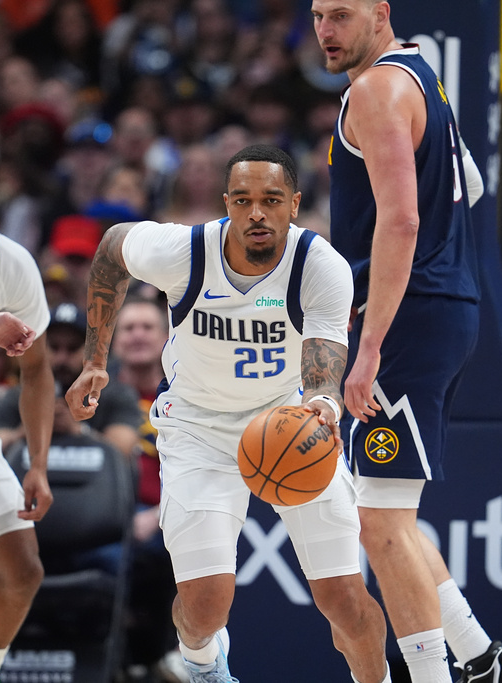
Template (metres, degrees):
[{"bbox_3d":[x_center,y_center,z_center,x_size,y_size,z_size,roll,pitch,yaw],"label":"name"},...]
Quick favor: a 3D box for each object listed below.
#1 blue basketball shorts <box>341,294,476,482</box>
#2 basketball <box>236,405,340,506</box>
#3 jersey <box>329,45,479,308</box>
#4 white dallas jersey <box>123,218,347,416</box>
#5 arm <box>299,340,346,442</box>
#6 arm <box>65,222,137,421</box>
[{"bbox_3d":[0.397,0.117,28.300,0.360,0.480,0.430,0,-1,5],"label":"blue basketball shorts"},{"bbox_3d":[0.088,0.274,27.200,0.240,0.240,0.240,0,-1,0],"label":"basketball"},{"bbox_3d":[0.379,-0.407,28.100,0.350,0.660,0.470,0,-1,9],"label":"jersey"},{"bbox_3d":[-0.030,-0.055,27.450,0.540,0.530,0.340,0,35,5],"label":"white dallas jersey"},{"bbox_3d":[0.174,0.111,27.380,0.120,0.250,0.280,0,-1,6],"label":"arm"},{"bbox_3d":[-0.365,-0.049,27.600,0.170,0.480,0.220,0,-1,9],"label":"arm"}]

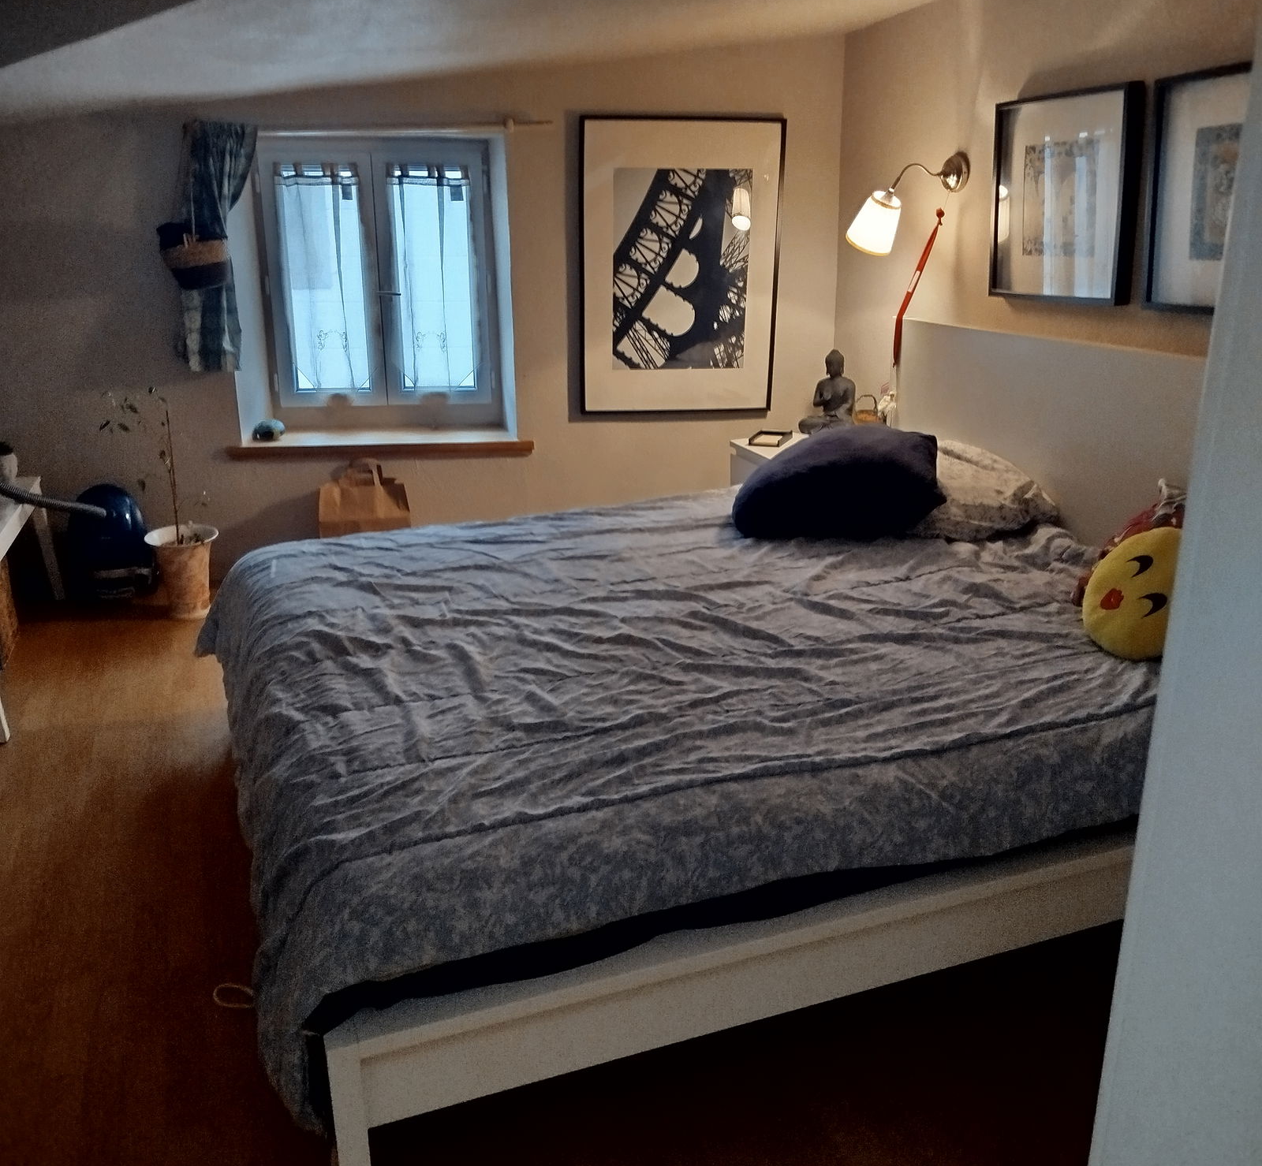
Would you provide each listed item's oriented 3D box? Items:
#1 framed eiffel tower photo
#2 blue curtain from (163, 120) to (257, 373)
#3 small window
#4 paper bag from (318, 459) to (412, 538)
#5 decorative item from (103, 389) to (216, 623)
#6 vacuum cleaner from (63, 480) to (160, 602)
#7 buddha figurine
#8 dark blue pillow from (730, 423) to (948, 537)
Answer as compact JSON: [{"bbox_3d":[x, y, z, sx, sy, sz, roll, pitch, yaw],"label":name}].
[{"bbox_3d":[0.178,-1.129,4.219,0.720,1.020,0.030,-2,18,-4],"label":"framed eiffel tower photo"},{"bbox_3d":[-1.433,-1.150,4.035,0.310,0.840,0.110,-2,18,-4],"label":"blue curtain"},{"bbox_3d":[-0.954,-1.118,4.434,0.880,1.060,0.080,-2,18,-4],"label":"small window"},{"bbox_3d":[-0.972,-0.208,4.305,0.320,0.470,0.170,-2,18,-4],"label":"paper bag"},{"bbox_3d":[-1.589,-0.267,3.992,0.320,0.790,0.300,-2,18,-4],"label":"decorative item"},{"bbox_3d":[-1.874,-0.156,4.247,0.280,0.420,0.250,-2,18,-4],"label":"vacuum cleaner"},{"bbox_3d":[0.686,-0.640,4.079,0.210,0.290,0.140,14,23,38],"label":"buddha figurine"},{"bbox_3d":[0.516,-0.272,3.181,0.550,0.210,0.400,-5,18,-12],"label":"dark blue pillow"}]

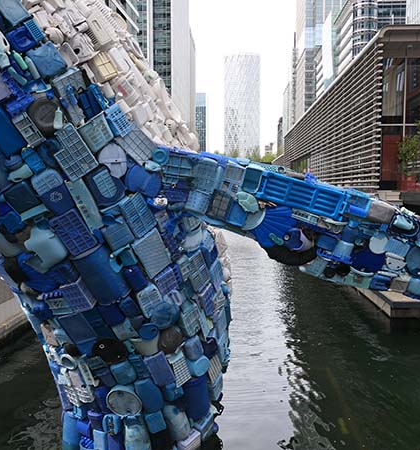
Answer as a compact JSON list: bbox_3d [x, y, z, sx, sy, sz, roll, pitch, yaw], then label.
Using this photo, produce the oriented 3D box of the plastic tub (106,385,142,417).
[{"bbox_3d":[-1.251,2.554,6.850,0.480,0.480,0.220,25,21,0],"label":"plastic tub"}]

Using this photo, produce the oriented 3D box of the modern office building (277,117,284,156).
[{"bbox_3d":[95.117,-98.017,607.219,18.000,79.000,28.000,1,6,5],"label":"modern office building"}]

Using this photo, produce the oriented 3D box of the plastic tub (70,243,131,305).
[{"bbox_3d":[-1.565,0.743,6.750,0.510,0.790,0.510,-33,17,-14],"label":"plastic tub"}]

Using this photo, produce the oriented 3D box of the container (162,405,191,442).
[{"bbox_3d":[-0.483,2.933,6.950,0.310,0.480,0.290,-21,1,0],"label":"container"}]

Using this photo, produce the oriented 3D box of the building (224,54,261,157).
[{"bbox_3d":[59.685,-191.201,842.143,62.000,218.000,34.000,1,6,5],"label":"building"}]

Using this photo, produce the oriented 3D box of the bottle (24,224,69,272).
[{"bbox_3d":[-2.212,0.319,6.350,0.370,0.520,0.300,-30,19,-18],"label":"bottle"}]

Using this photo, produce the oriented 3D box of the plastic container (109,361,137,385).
[{"bbox_3d":[-1.273,2.166,6.850,0.290,0.270,0.230,-20,8,-16],"label":"plastic container"}]

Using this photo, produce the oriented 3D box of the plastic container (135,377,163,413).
[{"bbox_3d":[-0.892,2.521,6.900,0.310,0.430,0.260,-20,4,-14],"label":"plastic container"}]

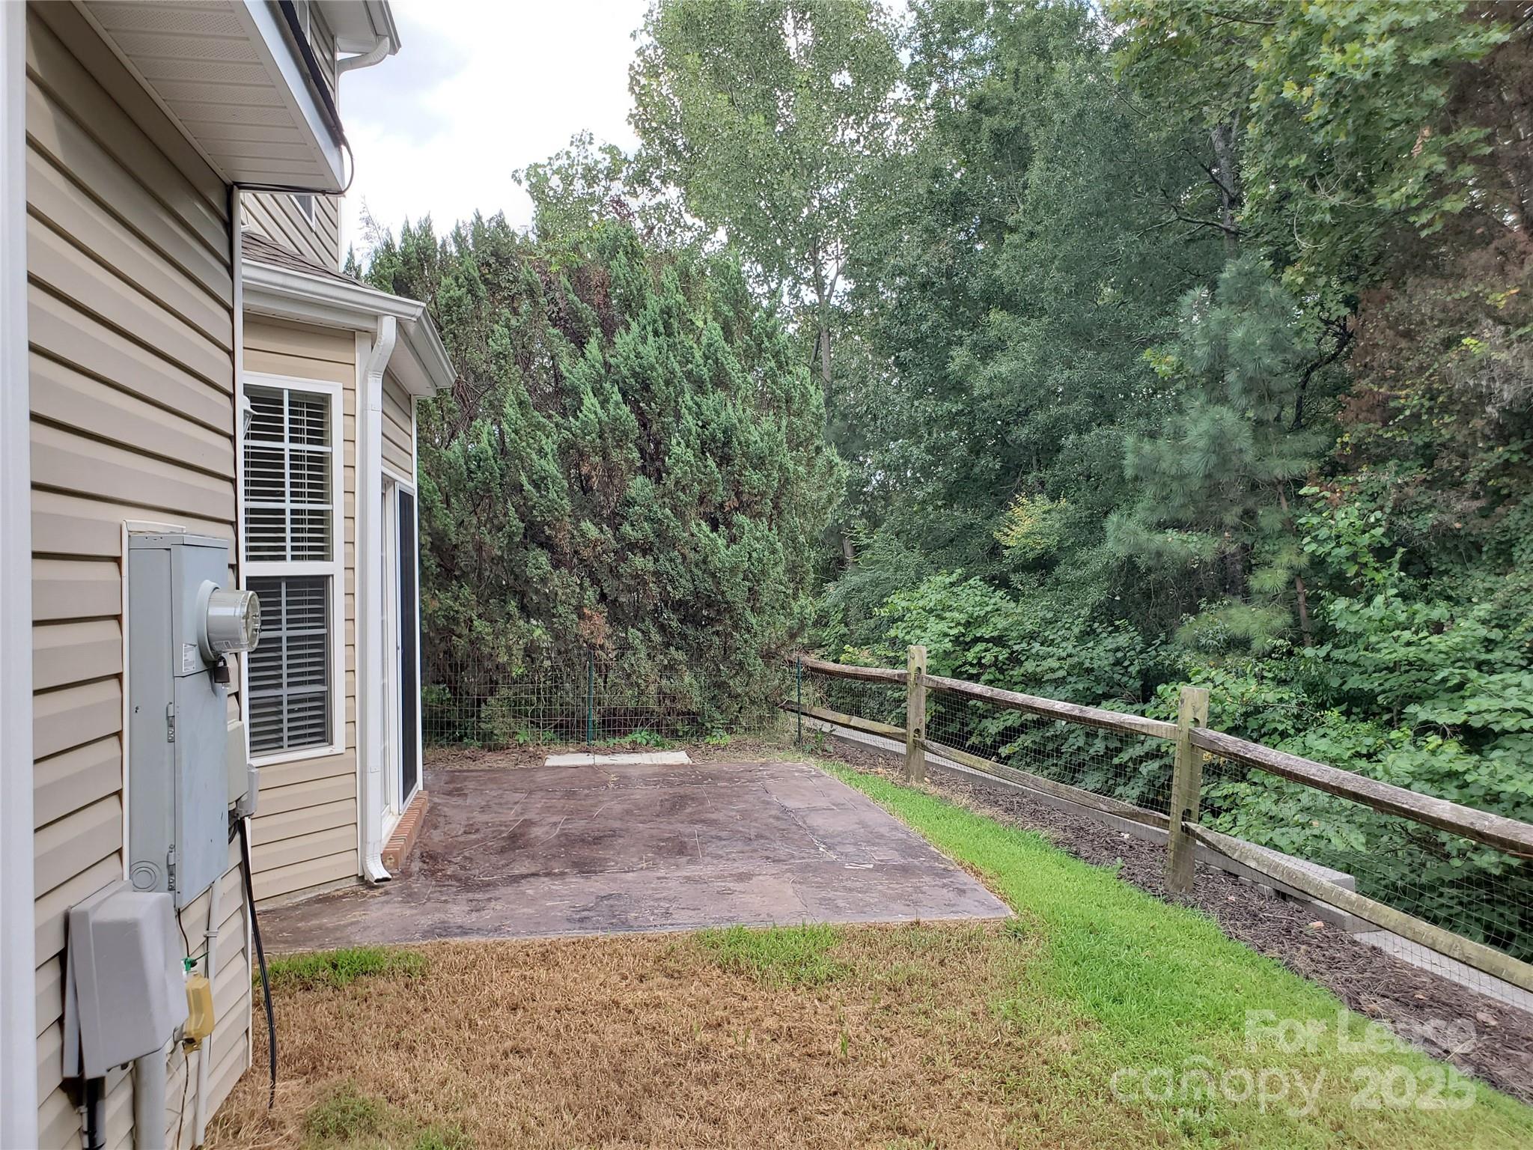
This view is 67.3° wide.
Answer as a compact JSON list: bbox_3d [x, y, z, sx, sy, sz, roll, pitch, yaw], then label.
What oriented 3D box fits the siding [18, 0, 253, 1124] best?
[{"bbox_3d":[-1.494,0.151,2.828,0.060,2.650,1.500,-1,0,-10],"label":"siding"}]

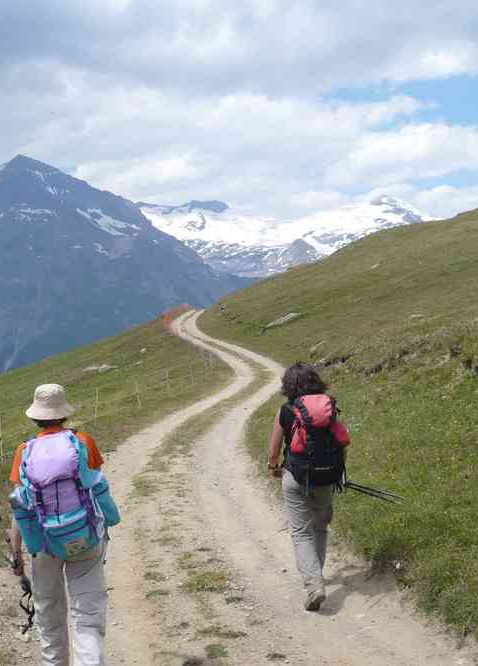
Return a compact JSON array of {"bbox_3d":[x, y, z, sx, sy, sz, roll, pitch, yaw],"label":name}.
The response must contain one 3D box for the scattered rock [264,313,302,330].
[{"bbox_3d":[2.907,-0.768,60.000,2.463,1.143,1.500,0,1,3],"label":"scattered rock"}]

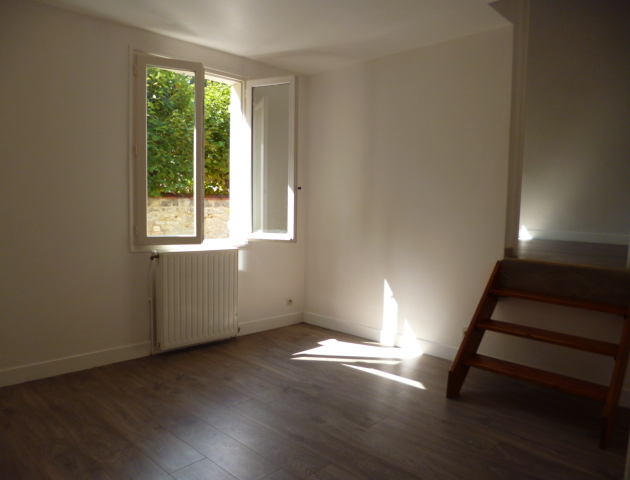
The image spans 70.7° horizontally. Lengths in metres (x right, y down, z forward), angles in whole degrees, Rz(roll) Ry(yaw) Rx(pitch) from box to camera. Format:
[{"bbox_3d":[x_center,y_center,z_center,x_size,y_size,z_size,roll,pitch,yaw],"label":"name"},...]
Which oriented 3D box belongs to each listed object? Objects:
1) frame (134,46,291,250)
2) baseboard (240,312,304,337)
[{"bbox_3d":[-0.800,-0.674,3.586,1.221,1.540,0.504,-2,4,-44],"label":"frame"},{"bbox_3d":[-0.419,0.829,4.379,0.818,0.109,0.020,-2,4,-44],"label":"baseboard"}]

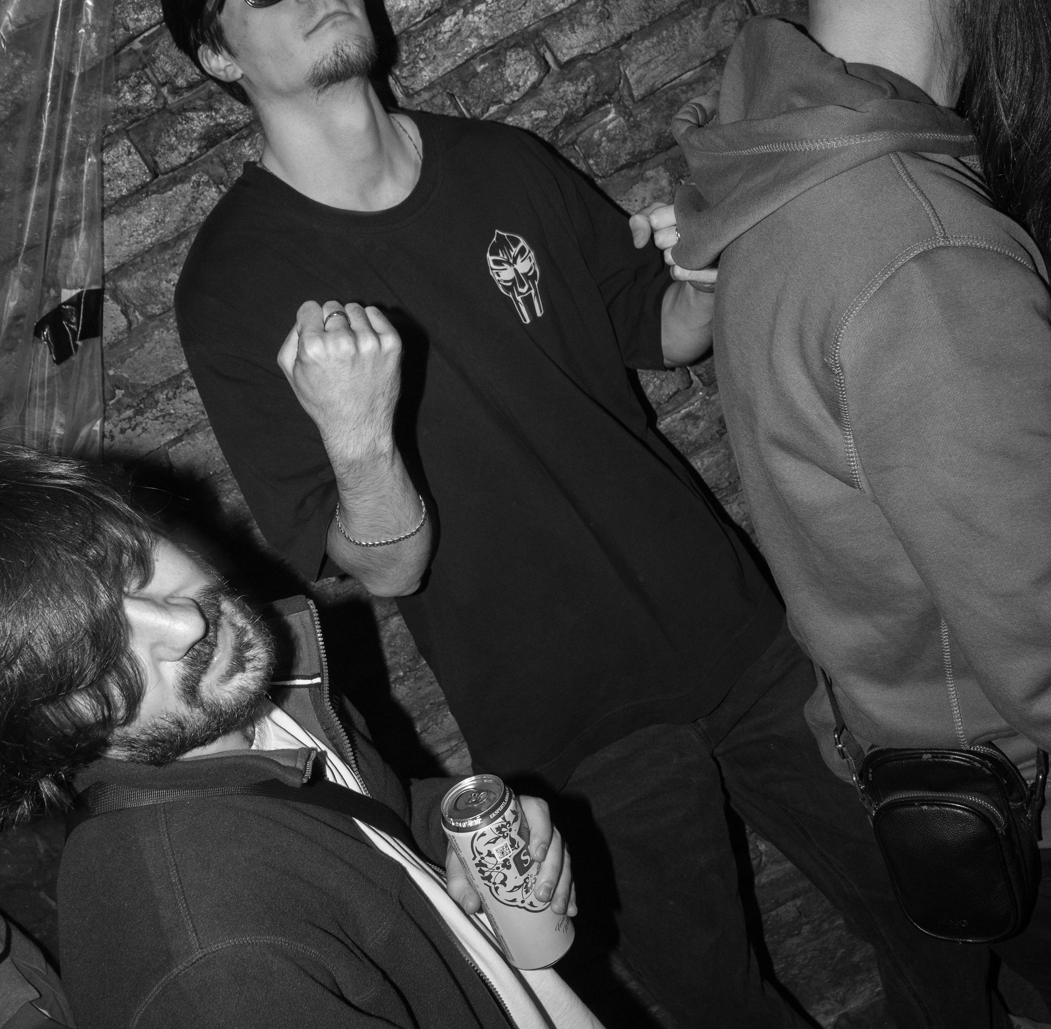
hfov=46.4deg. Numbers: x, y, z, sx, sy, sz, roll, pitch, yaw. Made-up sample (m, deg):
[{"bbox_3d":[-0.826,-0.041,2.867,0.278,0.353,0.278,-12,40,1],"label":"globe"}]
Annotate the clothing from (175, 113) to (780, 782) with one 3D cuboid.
[{"bbox_3d":[-0.050,-0.087,1.409,0.540,0.760,0.320,-30,18,0],"label":"clothing"}]

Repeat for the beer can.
[{"bbox_3d":[-0.013,0.303,1.032,0.066,0.168,0.066,-19,24,9],"label":"beer can"}]

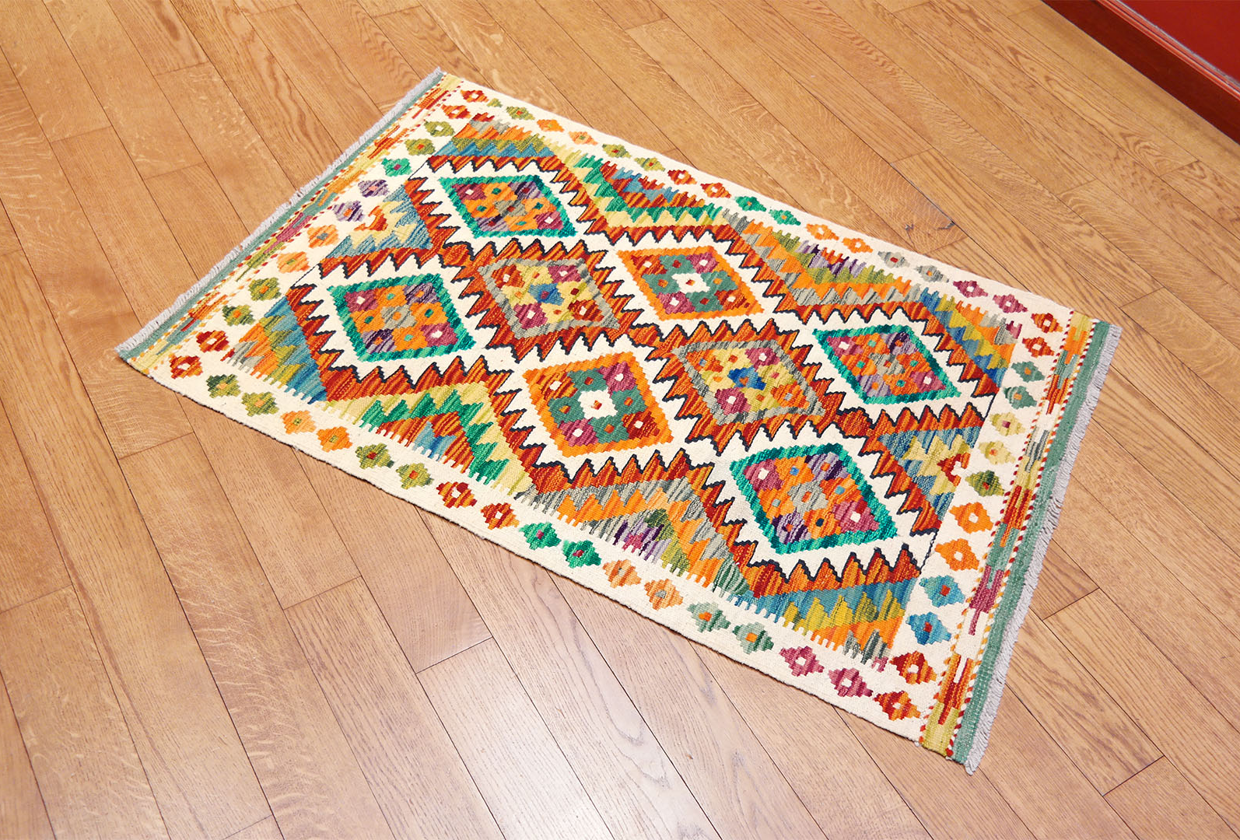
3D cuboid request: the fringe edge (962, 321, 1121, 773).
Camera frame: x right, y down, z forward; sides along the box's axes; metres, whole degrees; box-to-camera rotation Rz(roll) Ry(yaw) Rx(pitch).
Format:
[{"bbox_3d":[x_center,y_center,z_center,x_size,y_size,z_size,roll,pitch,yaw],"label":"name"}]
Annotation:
[{"bbox_3d":[0.595,0.125,1.439,0.022,0.011,0.801,25,56,13],"label":"fringe edge"}]

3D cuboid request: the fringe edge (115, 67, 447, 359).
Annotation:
[{"bbox_3d":[-0.519,-0.372,1.710,0.025,0.011,0.799,26,56,14],"label":"fringe edge"}]

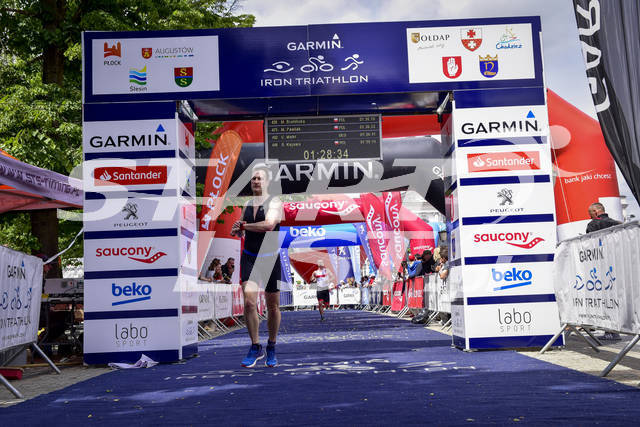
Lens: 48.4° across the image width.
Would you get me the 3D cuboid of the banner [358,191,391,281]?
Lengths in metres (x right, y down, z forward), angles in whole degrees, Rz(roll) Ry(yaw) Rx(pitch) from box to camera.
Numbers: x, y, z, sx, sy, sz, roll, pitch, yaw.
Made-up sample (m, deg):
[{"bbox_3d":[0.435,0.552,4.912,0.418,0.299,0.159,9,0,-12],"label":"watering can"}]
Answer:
[{"bbox_3d":[1.952,0.760,24.568,0.650,3.100,0.080,-14,-6,-1],"label":"banner"}]

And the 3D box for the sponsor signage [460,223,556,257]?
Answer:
[{"bbox_3d":[1.967,0.280,7.408,0.980,0.344,0.040,-2,-7,0],"label":"sponsor signage"}]

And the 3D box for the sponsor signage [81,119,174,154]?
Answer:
[{"bbox_3d":[-2.026,-0.823,7.602,0.970,0.345,0.040,-2,-7,-1],"label":"sponsor signage"}]

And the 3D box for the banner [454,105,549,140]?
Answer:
[{"bbox_3d":[1.922,-0.958,7.550,0.980,0.355,0.040,-2,-7,0],"label":"banner"}]

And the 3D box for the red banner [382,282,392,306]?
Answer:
[{"bbox_3d":[2.392,2.888,25.200,0.050,0.820,2.000,-2,-7,-3],"label":"red banner"}]

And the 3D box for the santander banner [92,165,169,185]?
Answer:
[{"bbox_3d":[-2.004,-0.395,7.550,0.769,0.194,0.030,-2,-7,-1],"label":"santander banner"}]

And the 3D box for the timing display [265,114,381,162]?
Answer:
[{"bbox_3d":[0.045,-0.850,8.111,1.322,0.533,0.100,-2,-7,-1],"label":"timing display"}]

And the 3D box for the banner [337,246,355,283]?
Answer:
[{"bbox_3d":[1.578,3.155,44.000,1.150,2.300,0.080,-2,-7,-1],"label":"banner"}]

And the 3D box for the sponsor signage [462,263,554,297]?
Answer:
[{"bbox_3d":[1.982,0.690,7.361,0.980,0.343,0.040,-2,-7,0],"label":"sponsor signage"}]

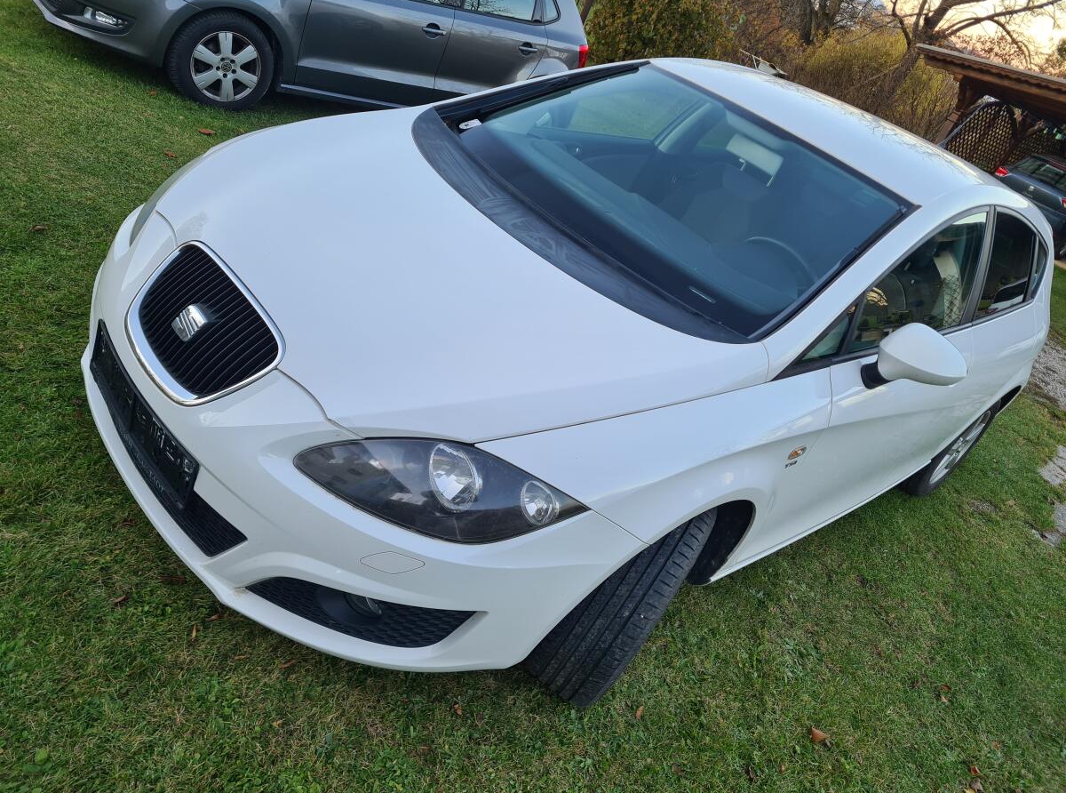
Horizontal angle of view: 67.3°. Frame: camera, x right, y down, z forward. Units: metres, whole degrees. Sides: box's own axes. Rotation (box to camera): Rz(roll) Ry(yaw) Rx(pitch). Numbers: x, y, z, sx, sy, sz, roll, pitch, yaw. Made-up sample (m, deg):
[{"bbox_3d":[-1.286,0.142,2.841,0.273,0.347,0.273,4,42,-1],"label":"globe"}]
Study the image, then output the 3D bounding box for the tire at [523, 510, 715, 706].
[{"bbox_3d":[0.235,0.481,2.059,0.210,0.630,0.630,32,29,10],"label":"tire"}]

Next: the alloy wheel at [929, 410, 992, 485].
[{"bbox_3d":[2.009,0.195,3.887,0.445,0.445,0.180,-10,43,-46],"label":"alloy wheel"}]

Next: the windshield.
[{"bbox_3d":[0.398,-0.691,2.404,0.985,0.120,1.340,-30,55,-27],"label":"windshield"}]

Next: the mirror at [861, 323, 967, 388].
[{"bbox_3d":[1.041,-0.079,2.165,0.170,0.185,0.220,-10,43,-46],"label":"mirror"}]

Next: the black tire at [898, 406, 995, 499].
[{"bbox_3d":[2.004,0.191,3.891,0.630,0.630,0.210,-10,43,-46],"label":"black tire"}]

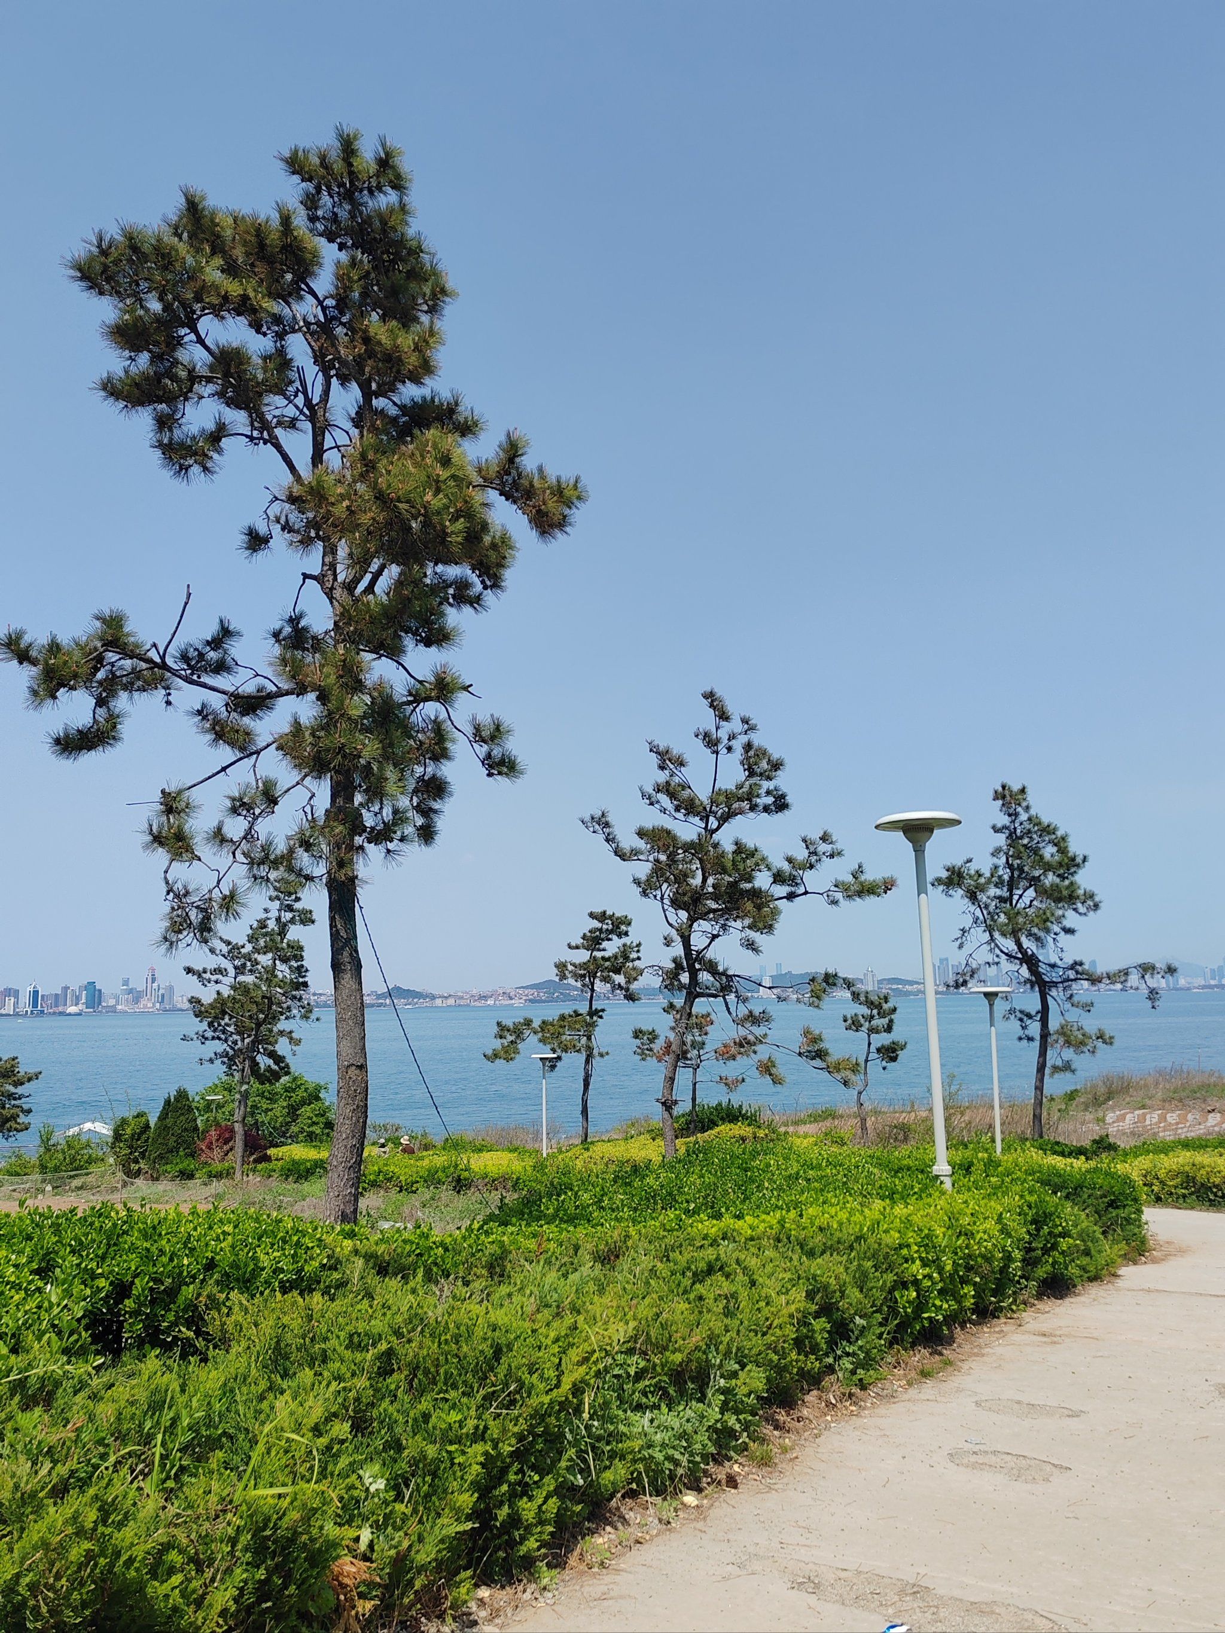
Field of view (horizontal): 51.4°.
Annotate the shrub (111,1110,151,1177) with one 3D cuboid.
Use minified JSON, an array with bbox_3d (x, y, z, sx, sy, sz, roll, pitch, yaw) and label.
[{"bbox_3d":[-11.517,7.848,30.500,0.890,1.580,0.950,2,-9,-20],"label":"shrub"}]

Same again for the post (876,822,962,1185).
[{"bbox_3d":[2.584,1.617,10.305,0.700,3.360,0.700,-3,-8,14],"label":"post"}]

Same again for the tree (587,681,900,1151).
[{"bbox_3d":[1.971,1.722,20.014,4.820,7.610,4.400,-2,-8,5],"label":"tree"}]

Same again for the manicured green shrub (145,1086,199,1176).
[{"bbox_3d":[-10.697,7.695,31.001,1.230,2.090,1.300,2,-9,-19],"label":"manicured green shrub"}]

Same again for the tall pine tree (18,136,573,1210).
[{"bbox_3d":[-2.816,-1.505,11.243,4.960,9.890,4.800,1,-8,-14],"label":"tall pine tree"}]

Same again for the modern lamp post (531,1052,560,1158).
[{"bbox_3d":[-1.788,7.924,34.002,0.700,3.230,0.700,-1,-8,-3],"label":"modern lamp post"}]

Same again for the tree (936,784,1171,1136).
[{"bbox_3d":[8.477,2.861,24.510,4.270,7.070,4.200,-4,-9,19],"label":"tree"}]

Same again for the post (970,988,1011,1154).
[{"bbox_3d":[6.520,4.515,21.702,0.700,3.240,0.700,-3,-8,16],"label":"post"}]

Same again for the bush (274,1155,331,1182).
[{"bbox_3d":[-7.210,8.155,29.500,1.290,0.600,1.000,1,-8,-14],"label":"bush"}]

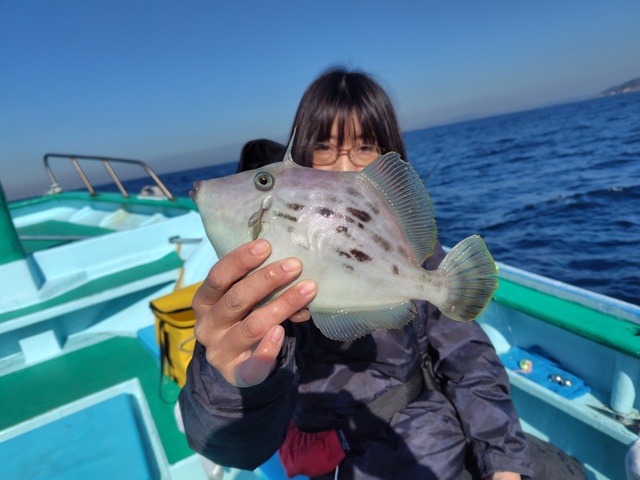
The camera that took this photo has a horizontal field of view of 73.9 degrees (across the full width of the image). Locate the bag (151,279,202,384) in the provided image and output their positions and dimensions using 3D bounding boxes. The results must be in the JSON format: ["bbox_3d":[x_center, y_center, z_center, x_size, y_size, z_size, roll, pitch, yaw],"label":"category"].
[{"bbox_3d":[-0.635,0.485,2.205,0.350,0.365,0.250,-18,16,-40],"label":"bag"}]

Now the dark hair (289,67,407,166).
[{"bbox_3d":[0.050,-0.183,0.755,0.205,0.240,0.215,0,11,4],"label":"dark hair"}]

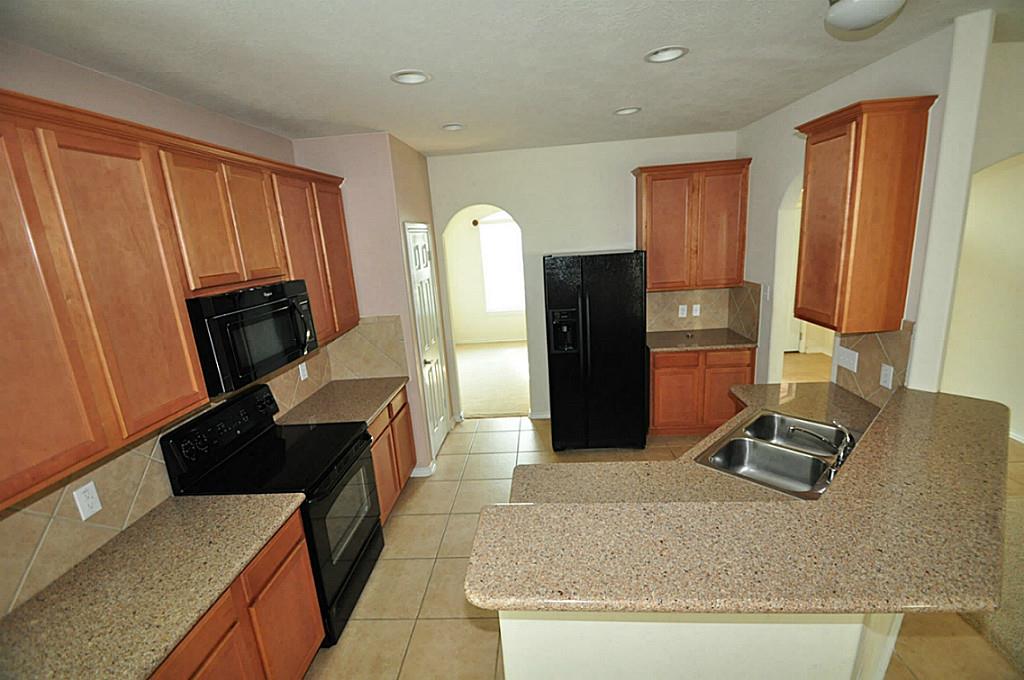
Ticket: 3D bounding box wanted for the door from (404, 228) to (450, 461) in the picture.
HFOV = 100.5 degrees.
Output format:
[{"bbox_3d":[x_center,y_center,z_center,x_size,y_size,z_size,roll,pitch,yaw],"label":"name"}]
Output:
[{"bbox_3d":[-0.767,0.027,4.063,0.060,2.100,0.660,-3,13,4],"label":"door"}]

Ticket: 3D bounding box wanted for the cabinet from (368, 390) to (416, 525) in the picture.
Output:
[{"bbox_3d":[-1.153,0.886,3.131,0.615,0.875,0.860,-3,13,4],"label":"cabinet"}]

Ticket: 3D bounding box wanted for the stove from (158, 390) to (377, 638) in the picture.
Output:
[{"bbox_3d":[-1.184,0.913,2.333,0.670,1.170,0.760,-3,13,4],"label":"stove"}]

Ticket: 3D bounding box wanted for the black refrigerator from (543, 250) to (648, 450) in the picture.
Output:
[{"bbox_3d":[0.780,0.075,4.158,0.855,1.780,0.760,-3,13,4],"label":"black refrigerator"}]

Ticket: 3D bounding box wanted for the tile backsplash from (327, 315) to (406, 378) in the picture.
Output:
[{"bbox_3d":[-1.164,0.077,3.391,0.625,0.510,0.020,-3,13,4],"label":"tile backsplash"}]

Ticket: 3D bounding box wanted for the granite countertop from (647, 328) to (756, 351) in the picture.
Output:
[{"bbox_3d":[1.755,0.000,4.185,0.950,0.040,0.650,-3,13,4],"label":"granite countertop"}]

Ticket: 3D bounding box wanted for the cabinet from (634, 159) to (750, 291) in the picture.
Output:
[{"bbox_3d":[1.702,-1.056,4.104,0.950,1.140,0.330,-3,13,4],"label":"cabinet"}]

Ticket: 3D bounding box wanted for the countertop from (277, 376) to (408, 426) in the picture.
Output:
[{"bbox_3d":[-1.168,0.440,3.027,0.640,0.040,0.880,-3,13,4],"label":"countertop"}]

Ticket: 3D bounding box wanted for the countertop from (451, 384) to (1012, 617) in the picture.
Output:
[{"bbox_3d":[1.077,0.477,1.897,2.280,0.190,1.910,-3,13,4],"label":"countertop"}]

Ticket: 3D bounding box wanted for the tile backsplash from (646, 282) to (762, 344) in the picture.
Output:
[{"bbox_3d":[1.740,-0.267,4.141,0.950,0.480,0.620,-3,13,4],"label":"tile backsplash"}]

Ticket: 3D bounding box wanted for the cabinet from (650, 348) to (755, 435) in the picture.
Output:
[{"bbox_3d":[1.778,0.449,4.295,0.920,0.875,0.610,-3,13,4],"label":"cabinet"}]

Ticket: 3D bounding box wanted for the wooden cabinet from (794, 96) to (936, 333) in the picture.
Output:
[{"bbox_3d":[1.849,-0.638,2.340,0.340,1.120,0.490,-3,13,4],"label":"wooden cabinet"}]

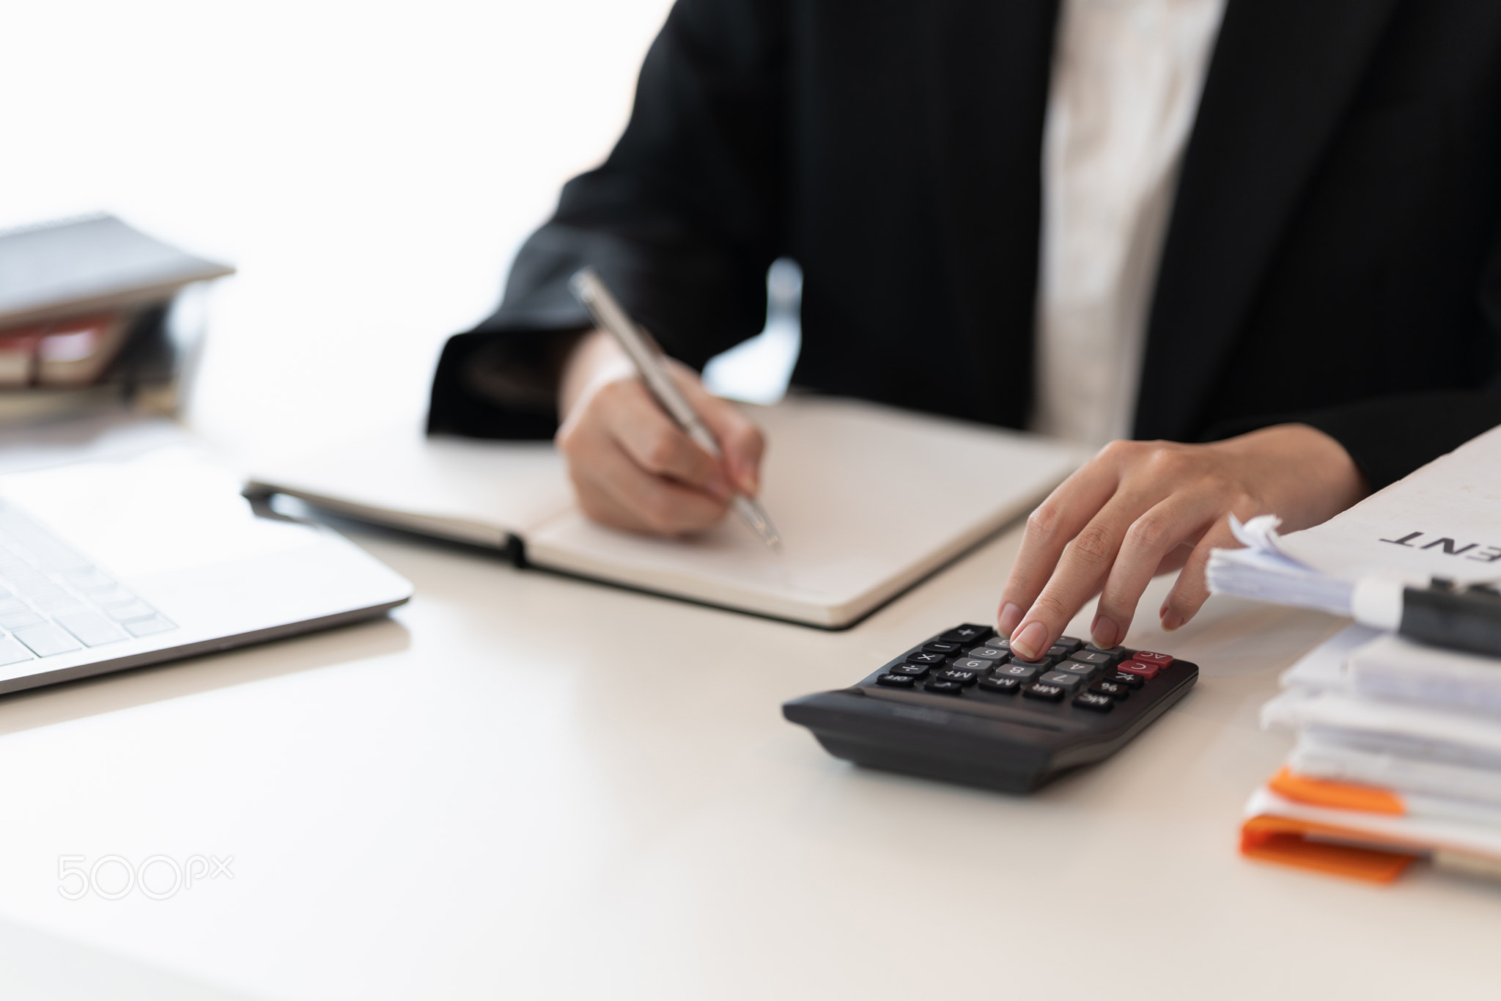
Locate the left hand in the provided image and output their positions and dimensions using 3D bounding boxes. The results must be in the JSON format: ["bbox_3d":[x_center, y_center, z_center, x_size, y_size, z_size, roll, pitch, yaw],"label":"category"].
[{"bbox_3d":[0.163,0.015,1.373,0.161,0.079,0.084,-12,22,-29],"label":"left hand"}]

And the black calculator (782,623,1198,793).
[{"bbox_3d":[0.091,0.072,1.317,0.105,0.029,0.145,9,21,26],"label":"black calculator"}]

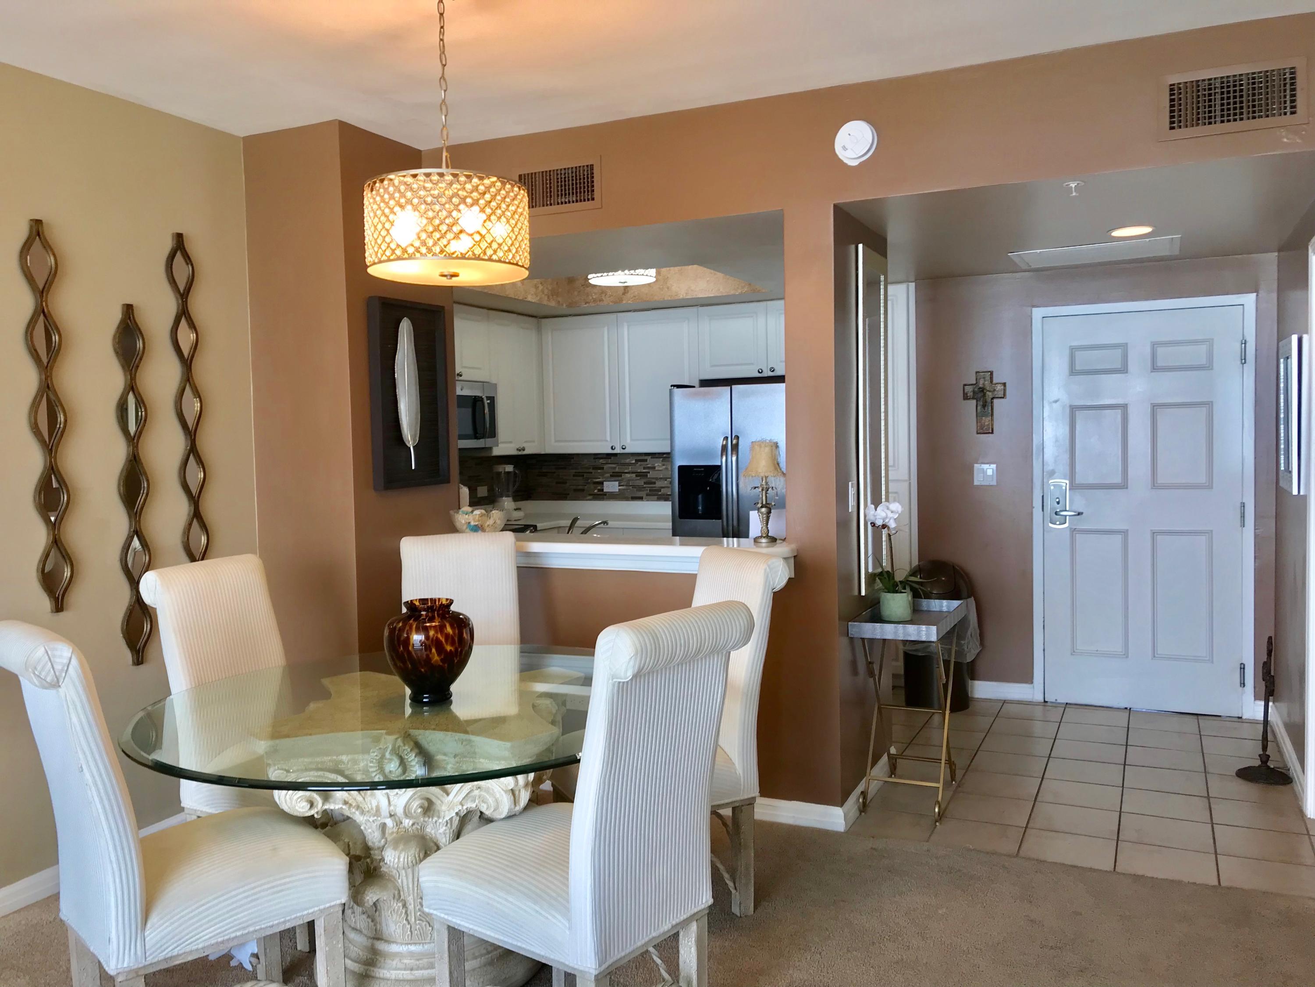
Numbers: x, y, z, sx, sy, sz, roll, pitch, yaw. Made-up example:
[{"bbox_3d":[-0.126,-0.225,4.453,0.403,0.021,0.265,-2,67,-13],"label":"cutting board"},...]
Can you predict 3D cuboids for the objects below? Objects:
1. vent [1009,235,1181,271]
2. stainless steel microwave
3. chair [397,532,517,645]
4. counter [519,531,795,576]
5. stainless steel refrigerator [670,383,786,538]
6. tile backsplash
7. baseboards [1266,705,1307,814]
[{"bbox_3d":[2.057,-1.130,5.001,0.715,0.030,0.550,1,4,25],"label":"vent"},{"bbox_3d":[-1.321,-0.479,6.412,0.390,0.420,0.760,0,4,25],"label":"stainless steel microwave"},{"bbox_3d":[-0.729,0.725,3.927,0.450,1.090,0.660,-2,3,-7],"label":"chair"},{"bbox_3d":[-0.210,0.236,4.138,1.540,0.115,0.340,1,4,25],"label":"counter"},{"bbox_3d":[0.664,0.214,6.521,0.910,1.760,0.800,0,4,25],"label":"stainless steel refrigerator"},{"bbox_3d":[-0.539,-0.087,7.009,1.260,0.335,0.810,1,4,25],"label":"tile backsplash"},{"bbox_3d":[2.744,1.104,4.628,0.016,0.110,1.350,0,4,25],"label":"baseboards"}]

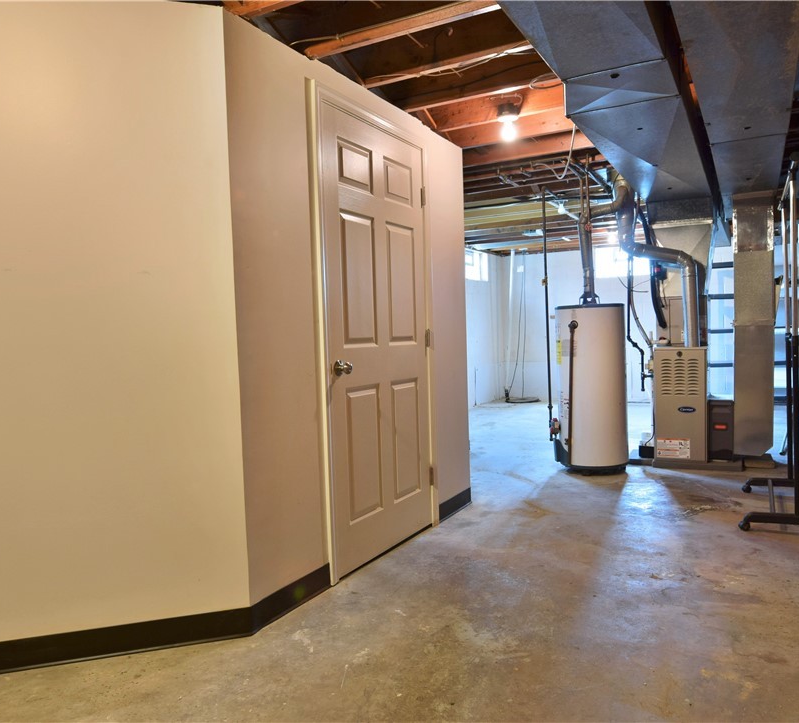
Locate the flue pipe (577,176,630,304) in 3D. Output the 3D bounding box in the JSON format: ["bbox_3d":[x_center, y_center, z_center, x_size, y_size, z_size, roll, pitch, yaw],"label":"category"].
[{"bbox_3d":[1.557,-0.907,4.804,0.380,0.940,0.220,0,3,30],"label":"flue pipe"}]

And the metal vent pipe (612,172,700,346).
[{"bbox_3d":[1.984,-0.788,4.872,0.650,1.360,0.280,0,3,30],"label":"metal vent pipe"}]

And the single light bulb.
[{"bbox_3d":[0.590,-1.244,3.415,0.075,0.115,0.075,0,3,30],"label":"single light bulb"}]

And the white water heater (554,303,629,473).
[{"bbox_3d":[1.479,0.197,4.851,0.500,1.243,0.500,-1,3,9],"label":"white water heater"}]

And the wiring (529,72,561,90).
[{"bbox_3d":[0.692,-1.322,2.987,0.150,0.070,0.100,0,3,30],"label":"wiring"}]

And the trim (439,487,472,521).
[{"bbox_3d":[0.337,0.856,3.798,0.015,0.100,0.473,0,3,30],"label":"trim"}]

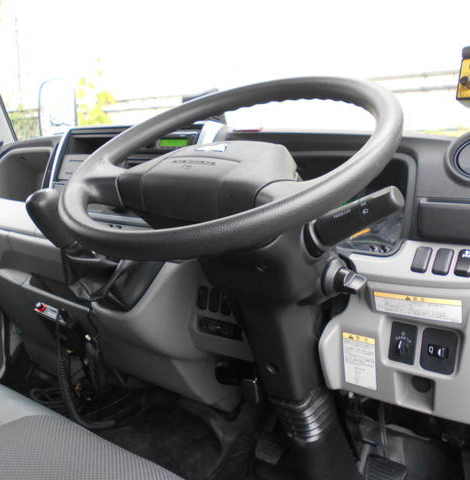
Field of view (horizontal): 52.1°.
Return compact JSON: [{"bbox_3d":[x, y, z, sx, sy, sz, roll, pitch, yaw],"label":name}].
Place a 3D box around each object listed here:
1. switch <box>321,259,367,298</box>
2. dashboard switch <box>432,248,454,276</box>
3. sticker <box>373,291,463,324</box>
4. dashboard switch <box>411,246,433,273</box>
[{"bbox_3d":[0.135,0.047,0.587,0.040,0.041,0.043,-5,14,-38],"label":"switch"},{"bbox_3d":[0.266,0.028,0.615,0.020,0.008,0.039,4,50,32],"label":"dashboard switch"},{"bbox_3d":[0.235,0.085,0.622,0.107,0.030,0.002,4,30,32],"label":"sticker"},{"bbox_3d":[0.242,0.025,0.623,0.020,0.008,0.039,4,50,32],"label":"dashboard switch"}]

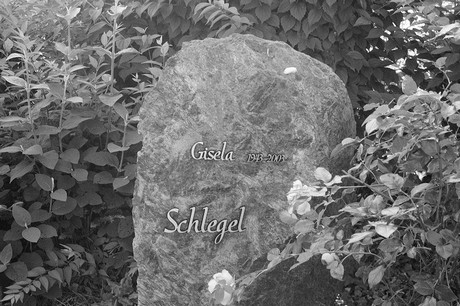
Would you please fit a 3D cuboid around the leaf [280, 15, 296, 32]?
[{"bbox_3d":[0.209,-0.462,3.050,0.058,0.069,0.015,5,-23,2],"label":"leaf"}]

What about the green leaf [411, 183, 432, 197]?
[{"bbox_3d":[0.515,0.098,2.300,0.070,0.014,0.020,-31,45,-6],"label":"green leaf"}]

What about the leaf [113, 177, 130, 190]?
[{"bbox_3d":[-0.311,0.087,2.450,0.051,0.011,0.054,28,58,28],"label":"leaf"}]

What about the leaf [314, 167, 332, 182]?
[{"bbox_3d":[0.255,0.059,2.330,0.040,0.014,0.054,-40,67,-20],"label":"leaf"}]

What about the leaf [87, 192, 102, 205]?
[{"bbox_3d":[-0.420,0.141,2.650,0.053,0.012,0.040,30,64,16],"label":"leaf"}]

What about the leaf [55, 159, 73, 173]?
[{"bbox_3d":[-0.510,0.035,2.620,0.060,0.058,0.015,-2,-30,-8],"label":"leaf"}]

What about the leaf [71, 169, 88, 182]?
[{"bbox_3d":[-0.431,0.064,2.450,0.051,0.010,0.051,24,51,13],"label":"leaf"}]

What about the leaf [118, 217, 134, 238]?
[{"bbox_3d":[-0.333,0.240,2.750,0.048,0.076,0.012,-11,-24,-13],"label":"leaf"}]

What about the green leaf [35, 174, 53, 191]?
[{"bbox_3d":[-0.545,0.086,2.500,0.061,0.040,0.013,41,-15,14],"label":"green leaf"}]

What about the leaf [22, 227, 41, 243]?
[{"bbox_3d":[-0.557,0.229,2.400,0.048,0.011,0.056,-32,59,-22],"label":"leaf"}]

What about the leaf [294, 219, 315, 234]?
[{"bbox_3d":[0.203,0.200,2.330,0.054,0.048,0.015,11,-30,6],"label":"leaf"}]

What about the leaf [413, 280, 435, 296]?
[{"bbox_3d":[0.500,0.348,2.200,0.055,0.043,0.012,-6,-31,3],"label":"leaf"}]

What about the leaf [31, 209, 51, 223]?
[{"bbox_3d":[-0.558,0.184,2.520,0.067,0.012,0.047,-19,49,-17],"label":"leaf"}]

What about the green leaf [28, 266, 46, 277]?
[{"bbox_3d":[-0.529,0.326,2.350,0.050,0.010,0.030,-17,48,-17],"label":"green leaf"}]

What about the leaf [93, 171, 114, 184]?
[{"bbox_3d":[-0.388,0.075,2.620,0.060,0.014,0.050,-9,42,-24],"label":"leaf"}]

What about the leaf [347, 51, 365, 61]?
[{"bbox_3d":[0.484,-0.376,3.300,0.069,0.020,0.060,4,42,5],"label":"leaf"}]

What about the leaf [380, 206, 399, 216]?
[{"bbox_3d":[0.419,0.154,2.250,0.048,0.010,0.039,-12,37,-7],"label":"leaf"}]

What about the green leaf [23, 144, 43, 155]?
[{"bbox_3d":[-0.577,-0.010,2.500,0.062,0.014,0.043,-12,45,-25],"label":"green leaf"}]

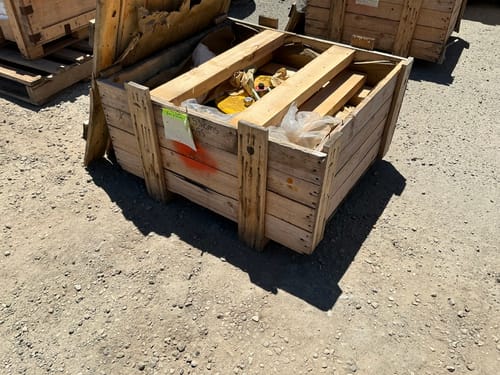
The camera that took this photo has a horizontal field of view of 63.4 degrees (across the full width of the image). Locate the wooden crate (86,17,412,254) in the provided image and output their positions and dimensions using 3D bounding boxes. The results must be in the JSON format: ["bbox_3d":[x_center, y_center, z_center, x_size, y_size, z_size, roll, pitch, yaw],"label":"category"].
[{"bbox_3d":[0.060,-0.422,2.417,1.320,0.673,1.243,22,44,23],"label":"wooden crate"}]

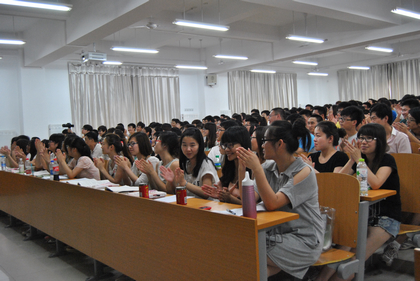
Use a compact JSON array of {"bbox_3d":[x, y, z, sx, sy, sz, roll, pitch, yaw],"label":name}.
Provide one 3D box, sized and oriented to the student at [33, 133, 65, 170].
[{"bbox_3d":[-1.950,0.580,5.410,0.610,1.220,0.450,-5,2,-39],"label":"student"}]

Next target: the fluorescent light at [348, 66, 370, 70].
[{"bbox_3d":[5.329,-2.579,14.985,1.230,0.090,0.120,-5,2,-39],"label":"fluorescent light"}]

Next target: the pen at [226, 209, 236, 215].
[{"bbox_3d":[0.119,0.398,2.335,0.012,0.012,0.145,-4,2,-16],"label":"pen"}]

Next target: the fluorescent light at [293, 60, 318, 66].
[{"bbox_3d":[2.961,-2.383,12.979,1.230,0.090,0.120,-5,2,-39],"label":"fluorescent light"}]

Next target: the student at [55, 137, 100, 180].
[{"bbox_3d":[-1.494,0.586,4.841,0.650,1.190,0.450,-5,2,-39],"label":"student"}]

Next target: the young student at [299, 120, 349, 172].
[{"bbox_3d":[0.889,0.462,3.265,0.450,1.220,0.610,-2,2,43],"label":"young student"}]

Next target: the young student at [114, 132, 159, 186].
[{"bbox_3d":[-0.734,0.555,3.938,0.440,1.220,0.610,-2,2,43],"label":"young student"}]

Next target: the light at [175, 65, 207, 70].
[{"bbox_3d":[-0.542,-2.170,12.511,1.230,0.090,0.120,-5,2,-39],"label":"light"}]

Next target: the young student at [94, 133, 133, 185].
[{"bbox_3d":[-1.048,0.564,4.378,0.610,1.210,0.440,-5,2,-39],"label":"young student"}]

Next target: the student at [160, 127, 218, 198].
[{"bbox_3d":[-0.152,0.540,3.161,0.450,1.230,0.610,-2,2,36],"label":"student"}]

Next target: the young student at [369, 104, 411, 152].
[{"bbox_3d":[1.643,0.297,3.845,0.640,1.270,0.480,-5,2,-39],"label":"young student"}]

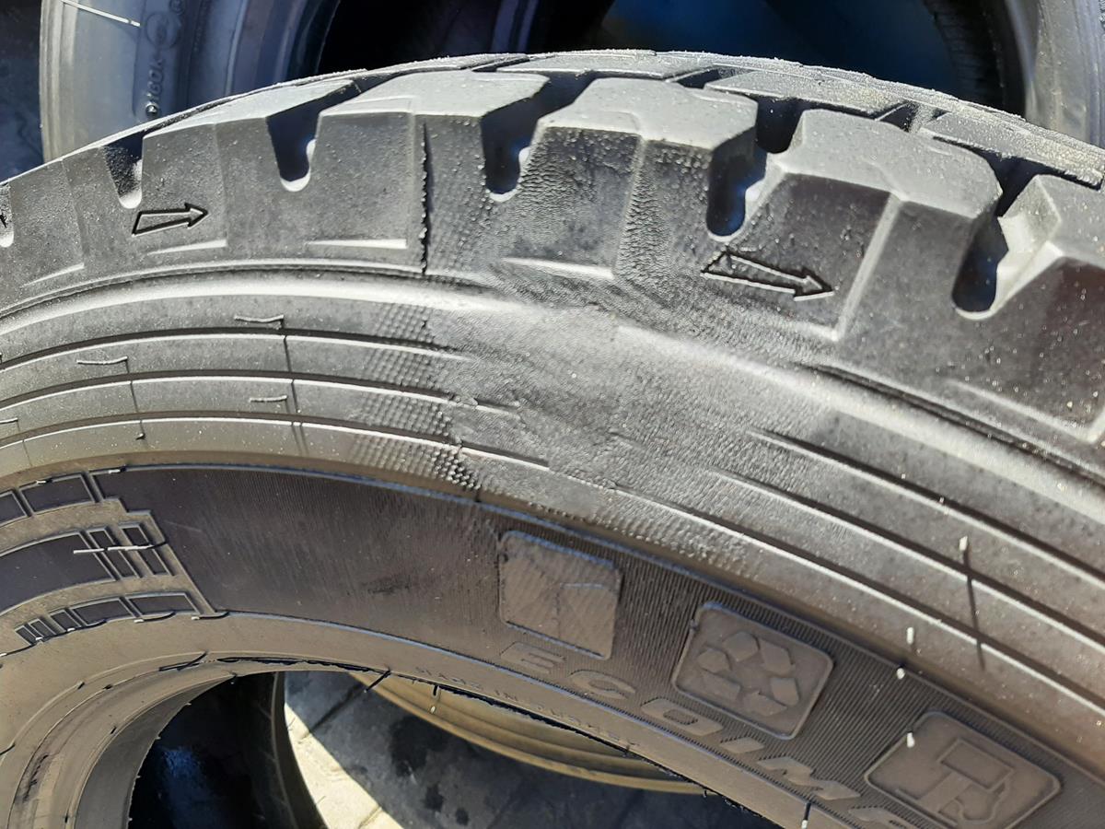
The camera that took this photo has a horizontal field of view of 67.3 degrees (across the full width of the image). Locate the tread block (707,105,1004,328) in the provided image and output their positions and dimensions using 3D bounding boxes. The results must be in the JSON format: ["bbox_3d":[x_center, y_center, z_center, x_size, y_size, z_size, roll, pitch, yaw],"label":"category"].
[{"bbox_3d":[0.073,-0.049,0.194,0.054,0.026,0.068,21,35,14],"label":"tread block"}]

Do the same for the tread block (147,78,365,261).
[{"bbox_3d":[-0.086,-0.079,0.247,0.051,0.029,0.069,1,29,22],"label":"tread block"}]

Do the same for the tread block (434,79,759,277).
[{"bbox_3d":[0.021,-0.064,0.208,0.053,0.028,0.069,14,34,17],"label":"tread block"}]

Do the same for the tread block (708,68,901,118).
[{"bbox_3d":[0.070,-0.083,0.236,0.052,0.021,0.039,18,32,15],"label":"tread block"}]

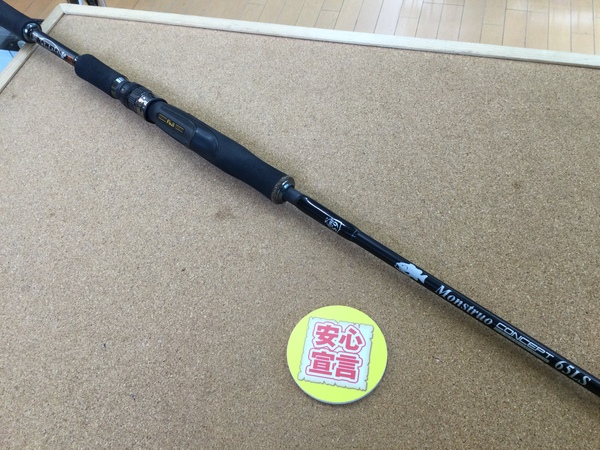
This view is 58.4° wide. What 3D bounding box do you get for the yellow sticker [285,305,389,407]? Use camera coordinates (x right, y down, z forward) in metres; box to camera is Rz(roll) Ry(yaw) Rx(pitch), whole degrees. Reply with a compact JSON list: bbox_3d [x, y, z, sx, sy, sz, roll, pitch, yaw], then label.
[{"bbox_3d":[0.029,0.102,0.423,0.078,0.004,0.078,6,59,10],"label":"yellow sticker"}]

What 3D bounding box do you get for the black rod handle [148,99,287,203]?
[{"bbox_3d":[-0.084,-0.076,0.528,0.180,0.029,0.029,32,67,24],"label":"black rod handle"}]

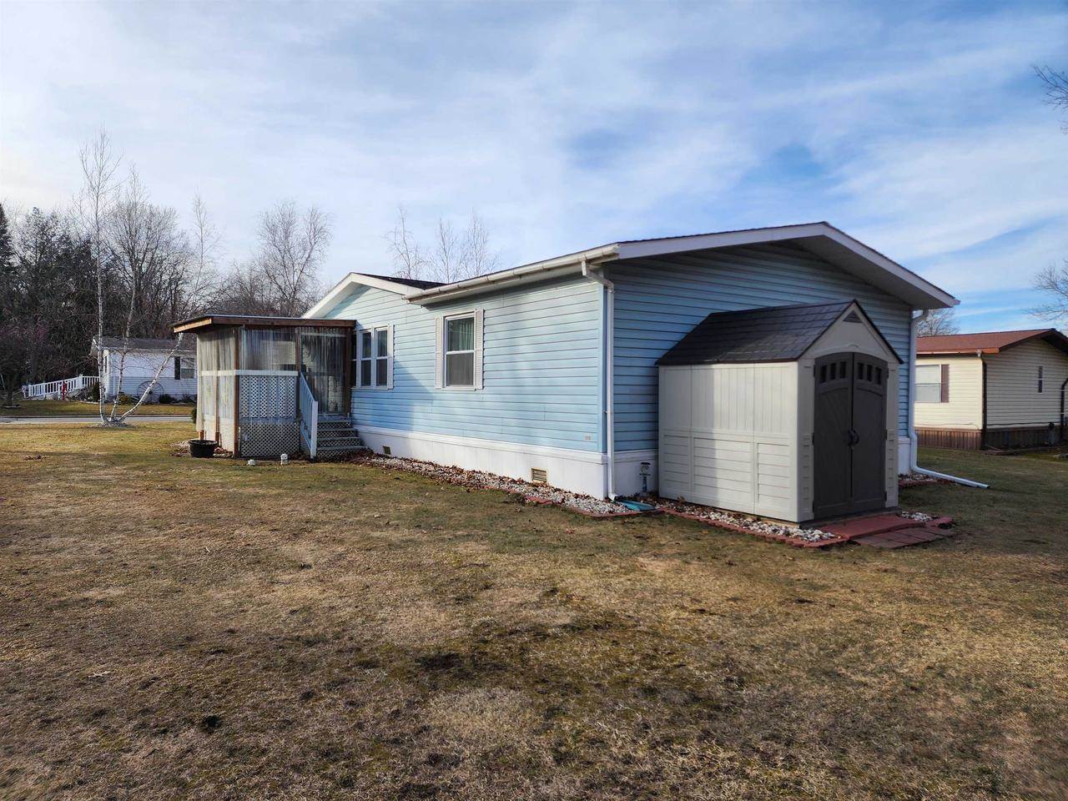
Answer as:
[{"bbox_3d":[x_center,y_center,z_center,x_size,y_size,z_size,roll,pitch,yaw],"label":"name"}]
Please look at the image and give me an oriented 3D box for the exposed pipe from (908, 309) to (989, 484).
[{"bbox_3d":[8.143,-0.118,13.911,0.500,3.470,1.520,-1,1,-35],"label":"exposed pipe"}]

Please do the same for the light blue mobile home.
[{"bbox_3d":[-0.123,-0.877,18.499,9.050,4.300,16.850,-1,1,-35],"label":"light blue mobile home"}]

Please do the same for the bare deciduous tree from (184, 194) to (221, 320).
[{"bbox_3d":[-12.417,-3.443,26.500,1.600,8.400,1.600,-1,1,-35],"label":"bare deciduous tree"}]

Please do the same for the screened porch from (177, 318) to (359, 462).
[{"bbox_3d":[-6.985,-0.390,18.273,3.250,3.200,4.950,-1,1,-35],"label":"screened porch"}]

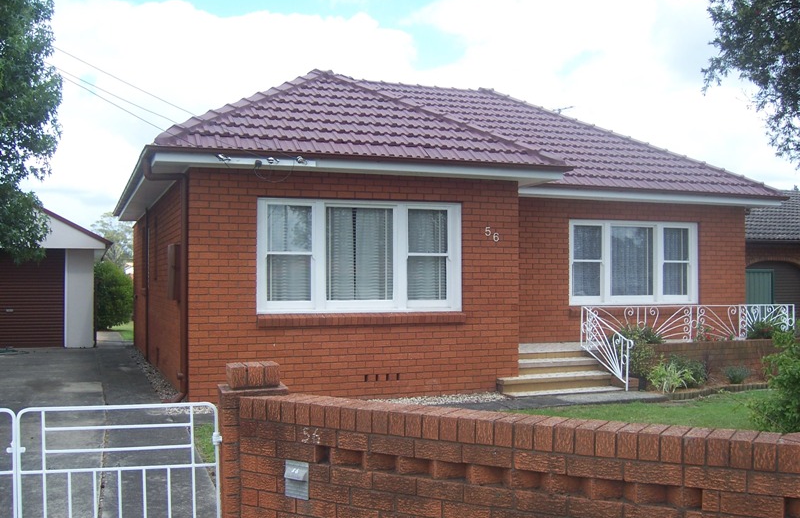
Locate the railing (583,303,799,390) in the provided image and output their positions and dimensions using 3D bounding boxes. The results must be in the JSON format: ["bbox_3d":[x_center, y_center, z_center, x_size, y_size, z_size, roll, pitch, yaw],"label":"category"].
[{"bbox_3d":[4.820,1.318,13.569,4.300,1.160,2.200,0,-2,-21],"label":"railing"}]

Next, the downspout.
[{"bbox_3d":[-2.832,0.256,10.024,0.540,3.000,0.140,0,-2,-21],"label":"downspout"}]

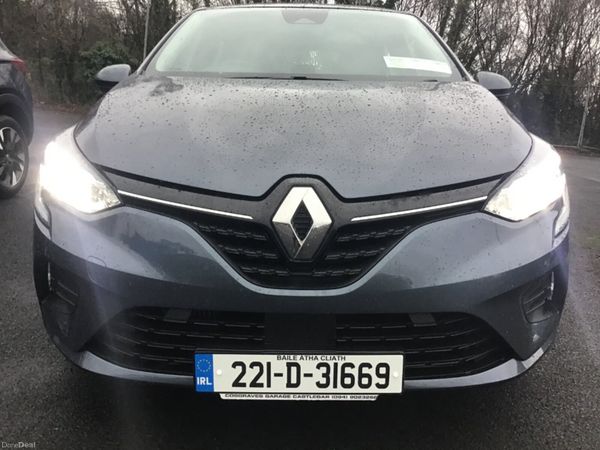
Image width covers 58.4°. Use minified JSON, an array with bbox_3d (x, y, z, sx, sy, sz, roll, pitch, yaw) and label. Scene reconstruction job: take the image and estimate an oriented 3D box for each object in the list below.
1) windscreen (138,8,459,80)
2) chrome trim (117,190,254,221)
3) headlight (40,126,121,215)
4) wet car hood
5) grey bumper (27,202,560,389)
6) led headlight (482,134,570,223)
[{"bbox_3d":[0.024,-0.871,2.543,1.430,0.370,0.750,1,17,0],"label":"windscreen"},{"bbox_3d":[-0.292,-0.055,1.325,0.380,0.050,0.070,5,17,13],"label":"chrome trim"},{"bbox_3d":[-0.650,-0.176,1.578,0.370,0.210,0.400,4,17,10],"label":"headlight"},{"bbox_3d":[0.013,-0.328,1.758,1.460,0.270,1.000,1,17,0],"label":"wet car hood"},{"bbox_3d":[0.004,0.176,1.546,1.750,0.520,0.520,1,17,0],"label":"grey bumper"},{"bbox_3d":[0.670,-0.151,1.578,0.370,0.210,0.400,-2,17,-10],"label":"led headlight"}]

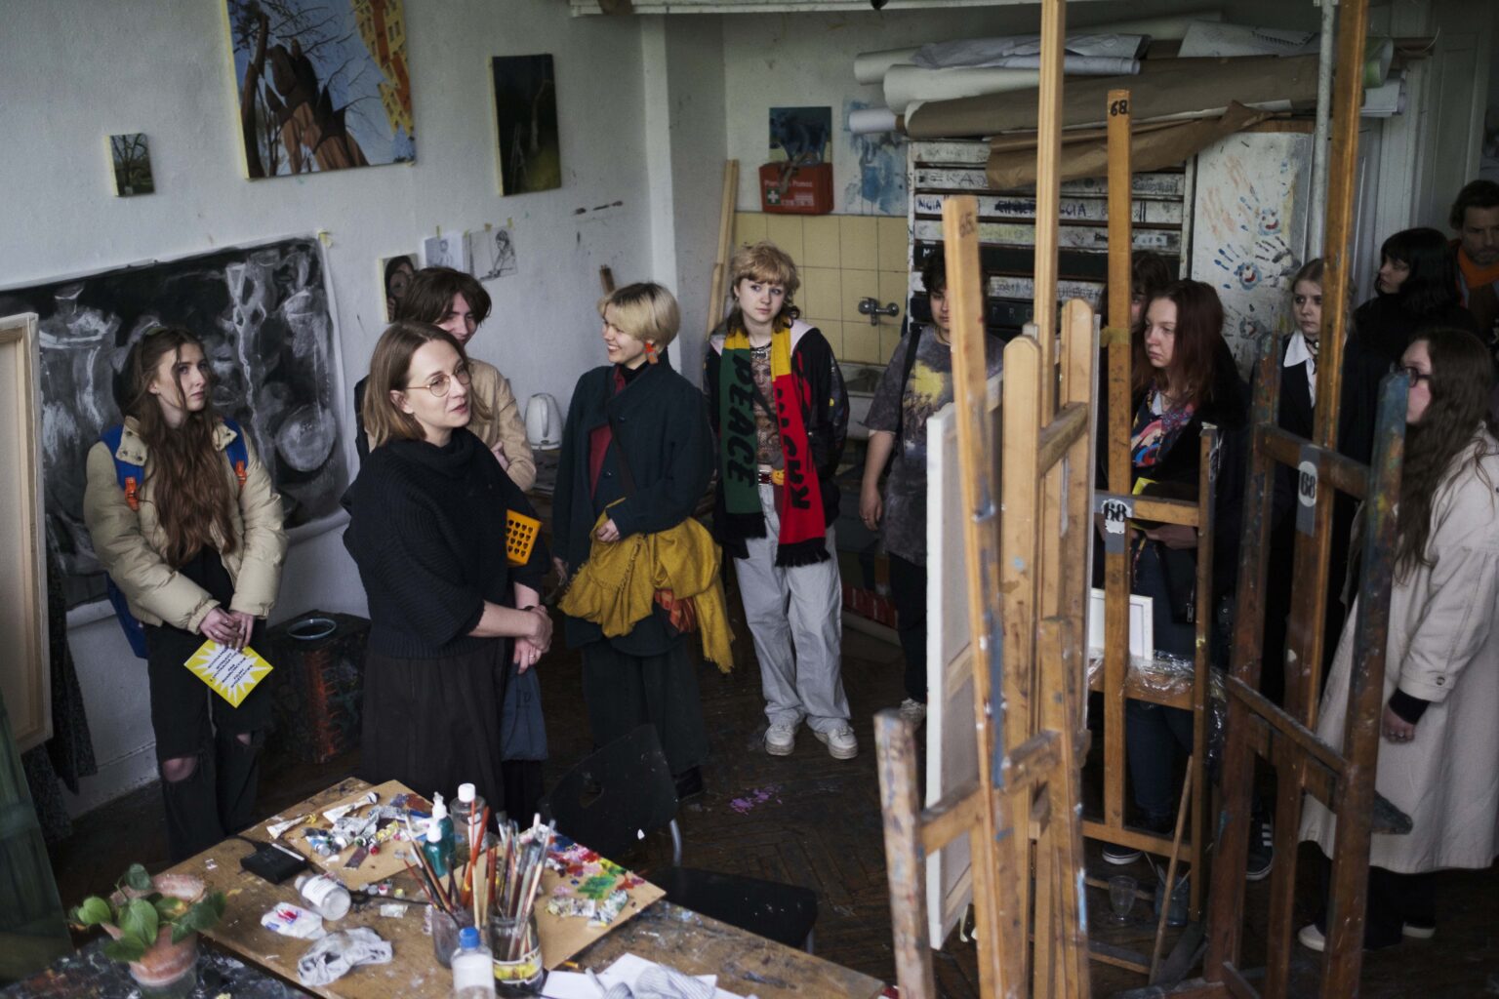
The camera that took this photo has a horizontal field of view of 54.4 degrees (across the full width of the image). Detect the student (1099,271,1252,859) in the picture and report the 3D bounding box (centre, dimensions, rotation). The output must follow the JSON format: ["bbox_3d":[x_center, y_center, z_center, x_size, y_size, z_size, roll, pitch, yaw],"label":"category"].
[{"bbox_3d":[1.164,0.238,4.018,0.350,1.700,0.450,-15,21,-36],"label":"student"}]

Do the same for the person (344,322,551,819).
[{"bbox_3d":[-0.759,0.404,3.684,0.390,1.710,0.480,7,19,26],"label":"person"}]

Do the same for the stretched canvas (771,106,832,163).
[{"bbox_3d":[0.192,-1.369,5.491,0.278,0.215,0.020,10,21,33],"label":"stretched canvas"}]

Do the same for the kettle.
[{"bbox_3d":[-0.846,-0.314,6.000,0.160,0.235,0.210,-4,17,-8],"label":"kettle"}]

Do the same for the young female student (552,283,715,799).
[{"bbox_3d":[-0.355,0.158,4.537,0.470,1.650,0.360,9,20,32],"label":"young female student"}]

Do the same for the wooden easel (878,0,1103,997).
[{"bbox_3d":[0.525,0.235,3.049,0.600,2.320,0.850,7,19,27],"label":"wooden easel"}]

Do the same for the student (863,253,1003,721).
[{"bbox_3d":[0.628,-0.018,4.962,0.480,1.670,0.330,5,18,21],"label":"student"}]

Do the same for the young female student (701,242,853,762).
[{"bbox_3d":[0.117,0.033,4.763,0.480,1.725,0.360,1,17,10],"label":"young female student"}]

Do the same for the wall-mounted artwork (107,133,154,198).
[{"bbox_3d":[-1.937,-1.048,4.563,0.020,0.182,0.125,10,21,33],"label":"wall-mounted artwork"}]

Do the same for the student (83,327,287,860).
[{"bbox_3d":[-1.482,0.379,3.911,0.500,1.675,0.400,-13,20,-32],"label":"student"}]

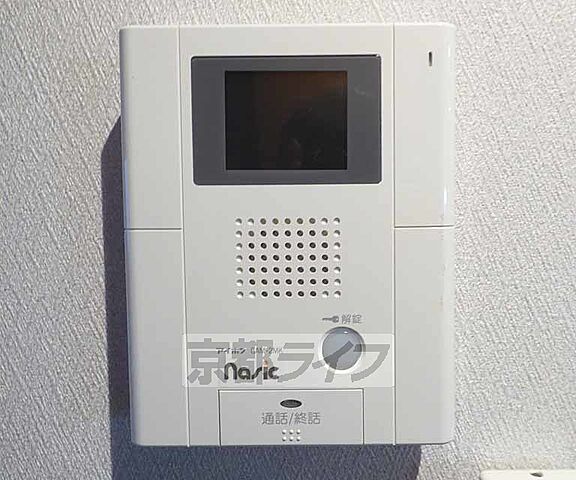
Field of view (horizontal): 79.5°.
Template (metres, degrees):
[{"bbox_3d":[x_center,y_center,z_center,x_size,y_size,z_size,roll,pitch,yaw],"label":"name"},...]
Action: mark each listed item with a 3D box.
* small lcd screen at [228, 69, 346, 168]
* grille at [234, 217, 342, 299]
[{"bbox_3d":[-0.001,-0.058,0.167,0.059,0.048,0.004,-1,2,0],"label":"small lcd screen"},{"bbox_3d":[0.000,0.009,0.169,0.052,0.040,0.004,-1,2,0],"label":"grille"}]

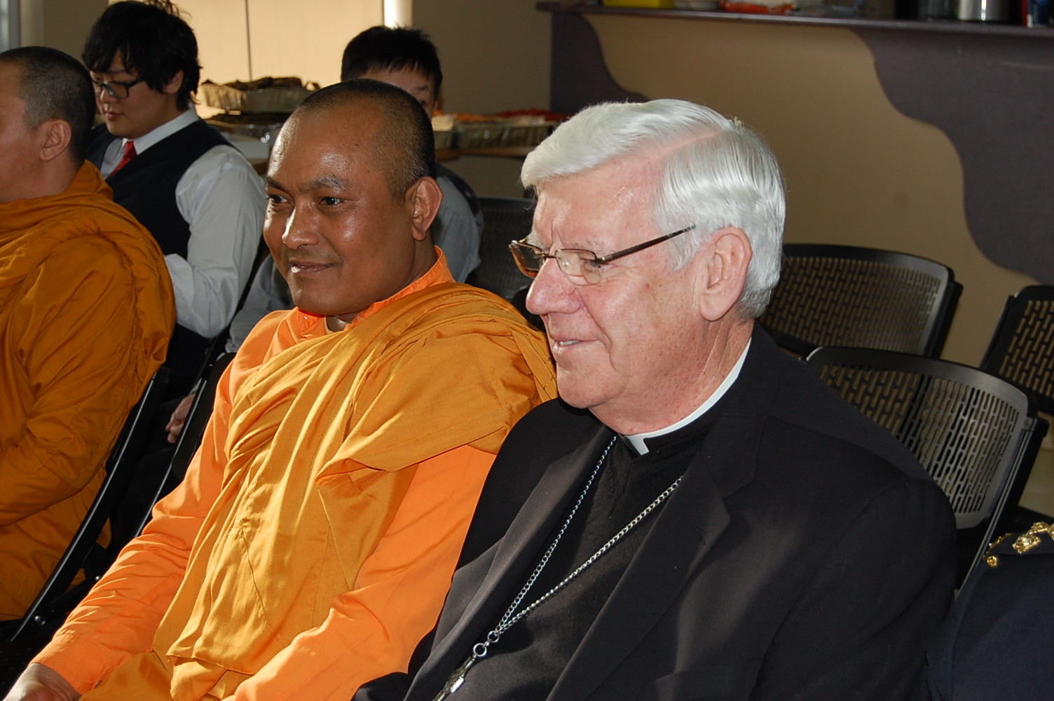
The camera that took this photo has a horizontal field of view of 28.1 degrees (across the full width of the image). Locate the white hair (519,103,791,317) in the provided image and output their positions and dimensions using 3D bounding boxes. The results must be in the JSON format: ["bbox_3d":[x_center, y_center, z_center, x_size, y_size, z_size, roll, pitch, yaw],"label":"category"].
[{"bbox_3d":[0.104,-0.113,1.710,0.220,0.195,0.175,-17,18,-29],"label":"white hair"}]

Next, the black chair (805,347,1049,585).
[{"bbox_3d":[0.307,0.452,2.717,0.530,0.800,0.465,-7,13,-34],"label":"black chair"}]

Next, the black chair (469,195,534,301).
[{"bbox_3d":[-0.186,0.128,4.370,0.530,0.800,0.465,-9,14,-38],"label":"black chair"}]

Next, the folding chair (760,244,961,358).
[{"bbox_3d":[0.410,0.258,3.711,0.530,0.800,0.465,-9,15,-40],"label":"folding chair"}]

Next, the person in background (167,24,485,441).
[{"bbox_3d":[-0.398,0.045,3.695,0.750,1.210,0.500,-8,14,-37],"label":"person in background"}]

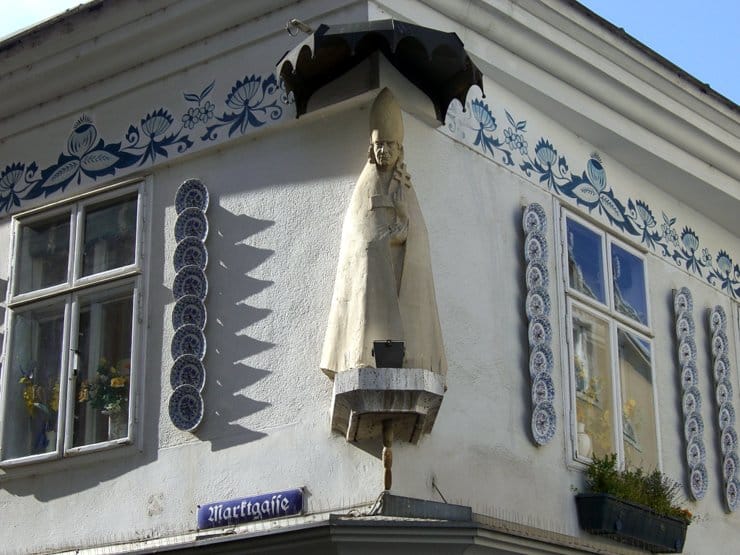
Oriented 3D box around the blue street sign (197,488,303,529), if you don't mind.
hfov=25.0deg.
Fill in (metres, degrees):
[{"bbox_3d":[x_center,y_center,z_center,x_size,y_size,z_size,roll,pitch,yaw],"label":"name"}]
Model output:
[{"bbox_3d":[-0.619,1.192,8.565,0.684,0.130,0.025,-14,-23,33],"label":"blue street sign"}]

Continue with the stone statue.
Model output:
[{"bbox_3d":[0.051,-0.247,8.257,0.603,1.577,0.429,2,-20,-6],"label":"stone statue"}]

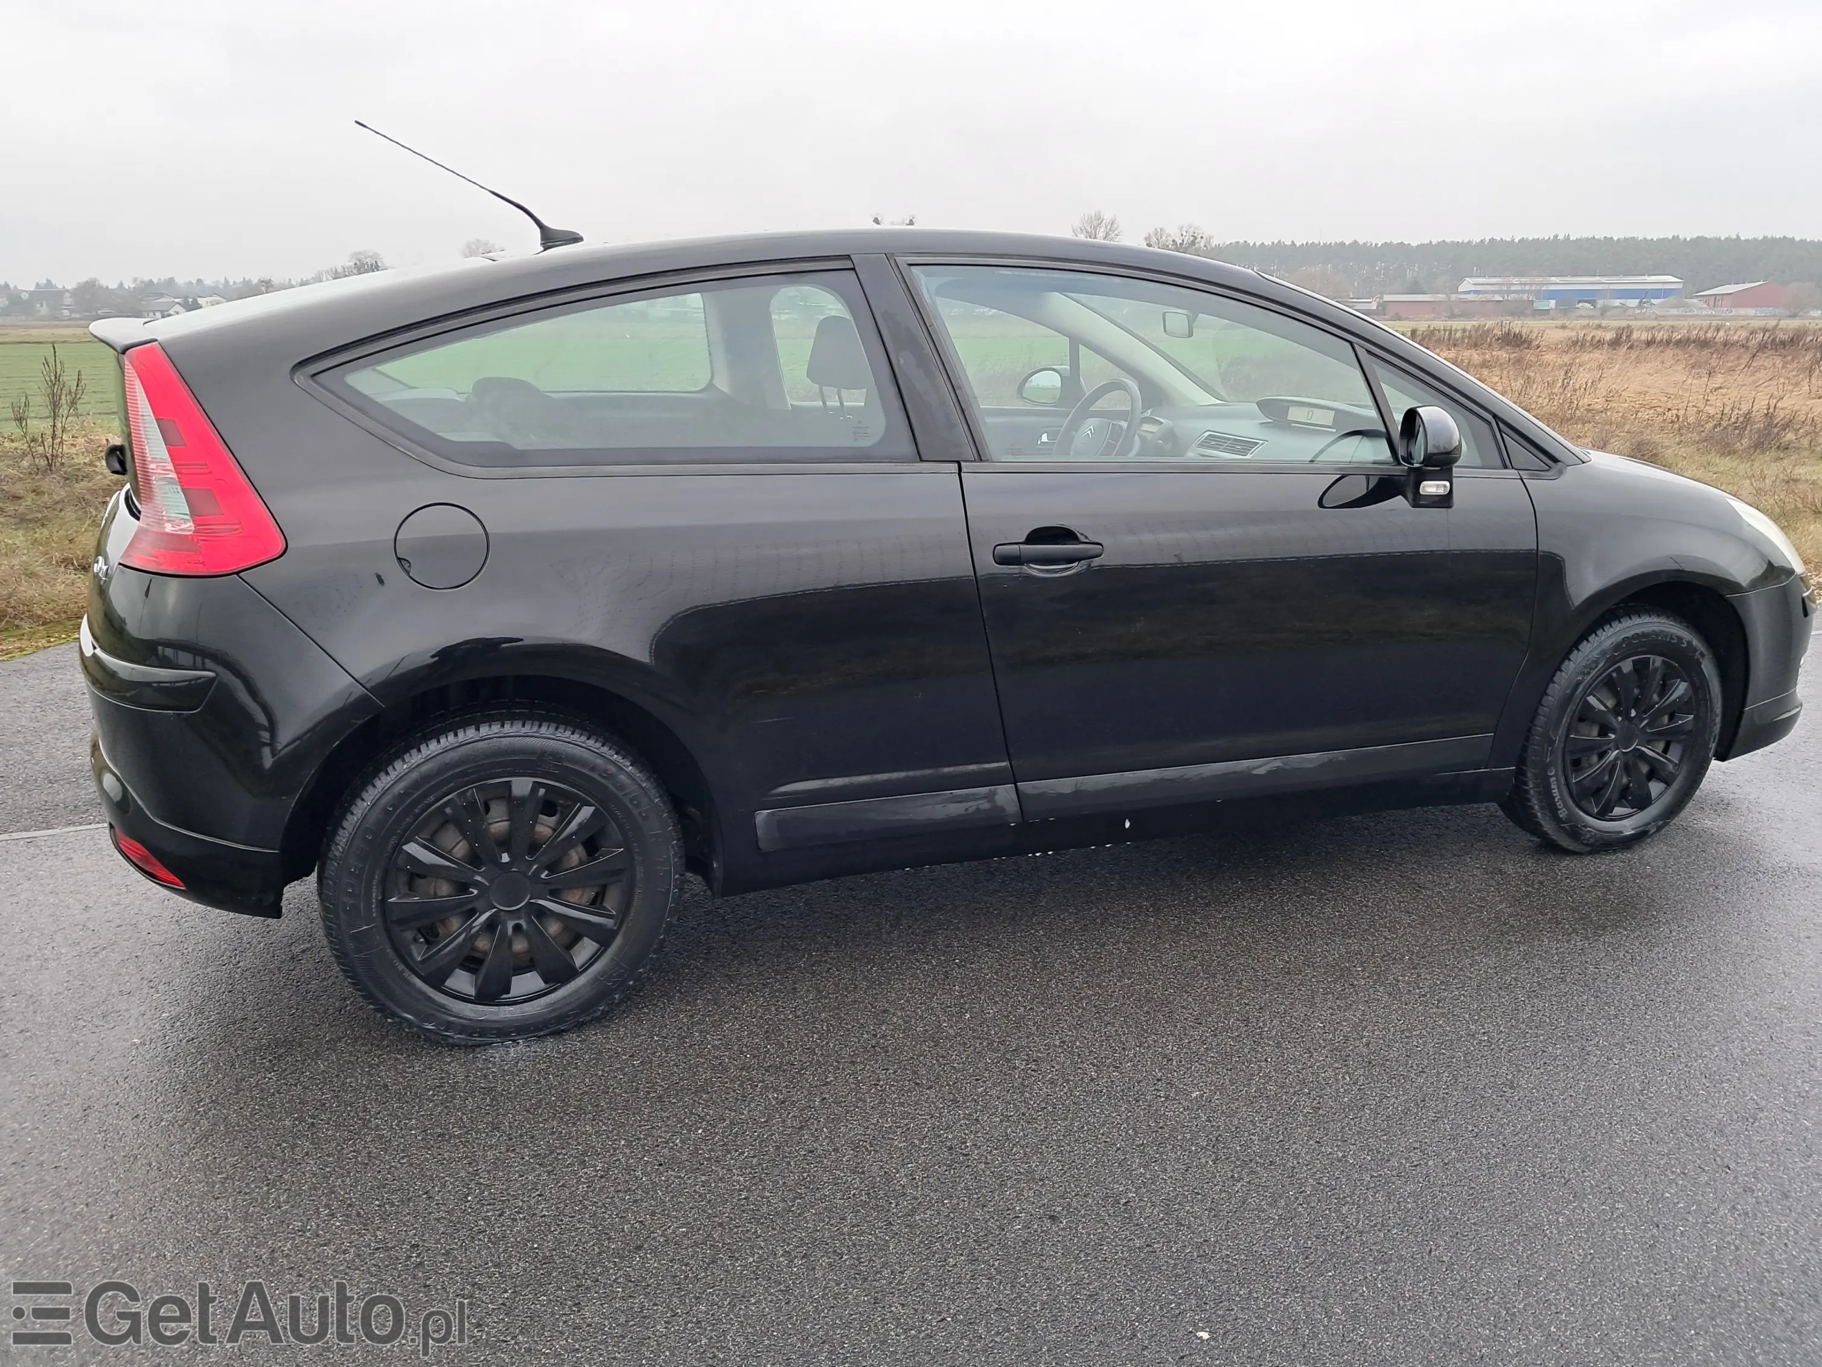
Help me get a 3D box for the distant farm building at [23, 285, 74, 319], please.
[{"bbox_3d":[-166.915,-73.604,274.997,8.500,5.990,7.500,-3,15,-10],"label":"distant farm building"}]

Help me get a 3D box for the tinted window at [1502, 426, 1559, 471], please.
[{"bbox_3d":[1.403,-0.534,3.223,0.166,0.102,0.040,-8,17,-28],"label":"tinted window"}]

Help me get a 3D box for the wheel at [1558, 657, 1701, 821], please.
[{"bbox_3d":[1.712,0.119,3.462,0.430,0.430,0.150,-6,16,-20],"label":"wheel"}]

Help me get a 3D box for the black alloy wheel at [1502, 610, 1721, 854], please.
[{"bbox_3d":[1.697,0.114,3.496,0.630,0.630,0.205,-6,16,-21],"label":"black alloy wheel"}]

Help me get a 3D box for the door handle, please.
[{"bbox_3d":[0.264,-0.249,2.713,0.235,0.045,0.055,-6,16,-20],"label":"door handle"}]

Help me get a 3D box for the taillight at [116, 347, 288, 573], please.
[{"bbox_3d":[-1.154,-0.364,2.277,0.265,0.365,0.245,-6,16,-20],"label":"taillight"}]

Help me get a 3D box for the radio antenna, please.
[{"bbox_3d":[-0.917,-1.042,2.981,0.445,0.245,0.045,-6,16,-20],"label":"radio antenna"}]

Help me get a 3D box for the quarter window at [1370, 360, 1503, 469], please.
[{"bbox_3d":[1.157,-0.597,3.132,0.300,0.270,0.040,-6,-6,-20],"label":"quarter window"}]

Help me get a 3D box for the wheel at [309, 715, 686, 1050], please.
[{"bbox_3d":[-0.735,0.349,2.589,0.632,0.632,0.205,-6,16,-20],"label":"wheel"}]

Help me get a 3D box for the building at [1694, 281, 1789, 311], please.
[{"bbox_3d":[182.137,-83.154,309.155,14.500,7.200,20.000,2,15,8],"label":"building"}]

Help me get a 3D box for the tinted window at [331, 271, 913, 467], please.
[{"bbox_3d":[-0.466,-0.548,2.482,0.990,0.375,0.050,-6,-7,-20],"label":"tinted window"}]

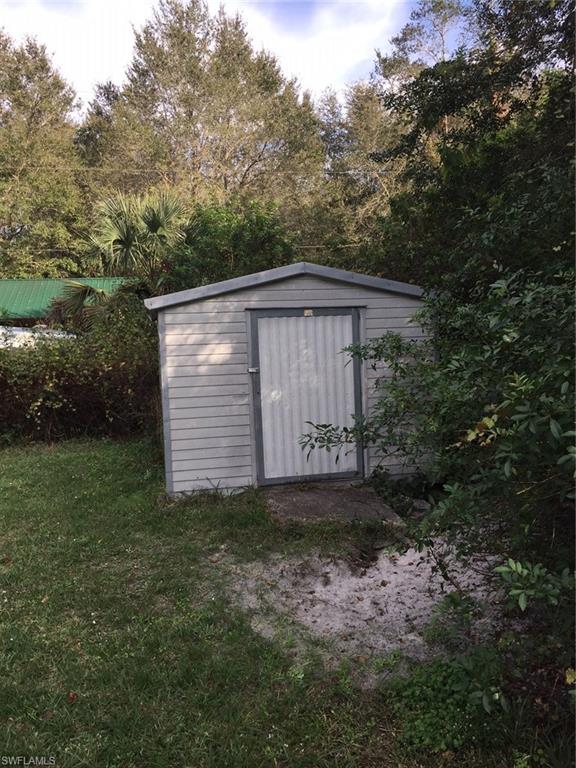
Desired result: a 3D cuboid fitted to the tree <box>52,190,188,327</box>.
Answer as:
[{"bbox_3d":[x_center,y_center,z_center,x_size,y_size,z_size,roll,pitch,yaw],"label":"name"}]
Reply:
[{"bbox_3d":[-3.258,-1.511,13.137,2.800,4.728,2.800,-3,3,-14],"label":"tree"}]

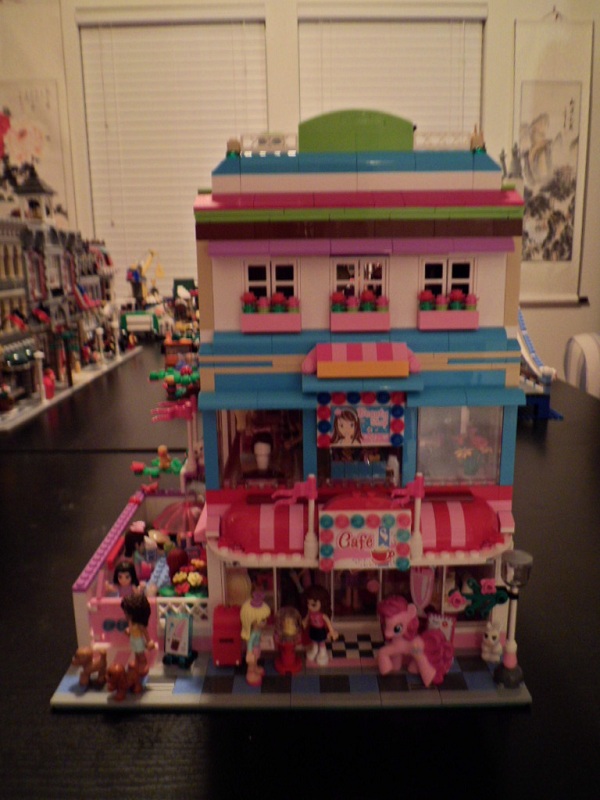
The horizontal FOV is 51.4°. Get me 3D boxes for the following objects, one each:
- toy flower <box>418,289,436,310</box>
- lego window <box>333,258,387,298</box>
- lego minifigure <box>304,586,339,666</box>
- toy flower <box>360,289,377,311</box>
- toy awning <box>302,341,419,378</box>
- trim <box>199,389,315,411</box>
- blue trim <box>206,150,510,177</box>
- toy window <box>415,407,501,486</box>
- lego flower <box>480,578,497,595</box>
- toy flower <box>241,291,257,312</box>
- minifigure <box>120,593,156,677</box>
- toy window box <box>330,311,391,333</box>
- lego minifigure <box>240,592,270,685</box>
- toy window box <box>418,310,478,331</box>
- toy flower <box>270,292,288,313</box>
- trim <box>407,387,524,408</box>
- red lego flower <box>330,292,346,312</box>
[{"bbox_3d":[0.069,-0.054,0.340,0.009,0.012,0.009,-1,9,0],"label":"toy flower"},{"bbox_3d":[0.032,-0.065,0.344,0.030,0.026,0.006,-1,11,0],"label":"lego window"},{"bbox_3d":[0.012,0.130,0.360,0.019,0.046,0.013,3,9,25],"label":"lego minifigure"},{"bbox_3d":[0.037,-0.054,0.339,0.009,0.011,0.009,-1,8,0],"label":"toy flower"},{"bbox_3d":[0.034,-0.022,0.339,0.064,0.018,0.015,-1,8,0],"label":"toy awning"},{"bbox_3d":[-0.023,0.000,0.342,0.064,0.010,0.014,-1,9,0],"label":"trim"},{"bbox_3d":[0.032,-0.131,0.347,0.160,0.010,0.016,-1,8,0],"label":"blue trim"},{"bbox_3d":[0.090,0.025,0.358,0.048,0.048,0.007,-1,8,0],"label":"toy window"},{"bbox_3d":[0.102,0.101,0.339,0.009,0.009,0.005,-1,9,0],"label":"lego flower"},{"bbox_3d":[-0.028,-0.054,0.339,0.008,0.012,0.008,-1,11,0],"label":"toy flower"},{"bbox_3d":[-0.090,0.131,0.349,0.018,0.049,0.014,-4,12,-18],"label":"minifigure"},{"bbox_3d":[0.033,-0.043,0.341,0.032,0.010,0.008,-1,9,0],"label":"toy window box"},{"bbox_3d":[-0.024,0.130,0.342,0.015,0.051,0.015,4,9,26],"label":"lego minifigure"},{"bbox_3d":[0.081,-0.044,0.342,0.032,0.010,0.008,-1,11,0],"label":"toy window box"},{"bbox_3d":[-0.011,-0.053,0.339,0.009,0.011,0.009,-1,8,0],"label":"toy flower"},{"bbox_3d":[0.090,-0.002,0.343,0.064,0.010,0.011,-1,11,0],"label":"trim"},{"bbox_3d":[0.021,-0.053,0.339,0.009,0.011,0.009,-1,8,0],"label":"red lego flower"}]

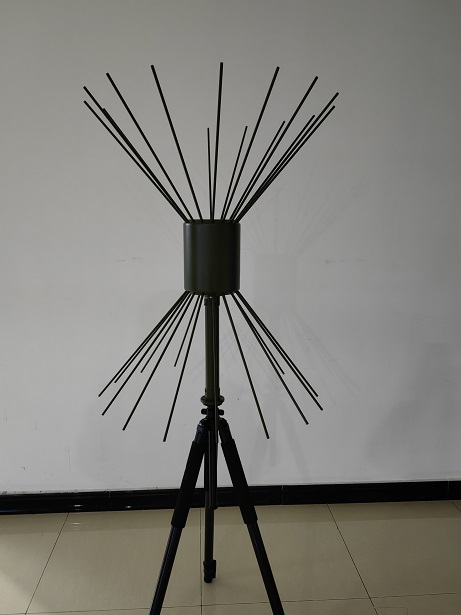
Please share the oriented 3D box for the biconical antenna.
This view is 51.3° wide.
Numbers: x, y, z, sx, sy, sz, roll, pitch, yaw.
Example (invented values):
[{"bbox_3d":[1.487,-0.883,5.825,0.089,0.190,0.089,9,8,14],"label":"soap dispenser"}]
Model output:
[{"bbox_3d":[-0.047,-0.128,1.298,0.640,0.804,0.640,0,10,-4],"label":"biconical antenna"}]

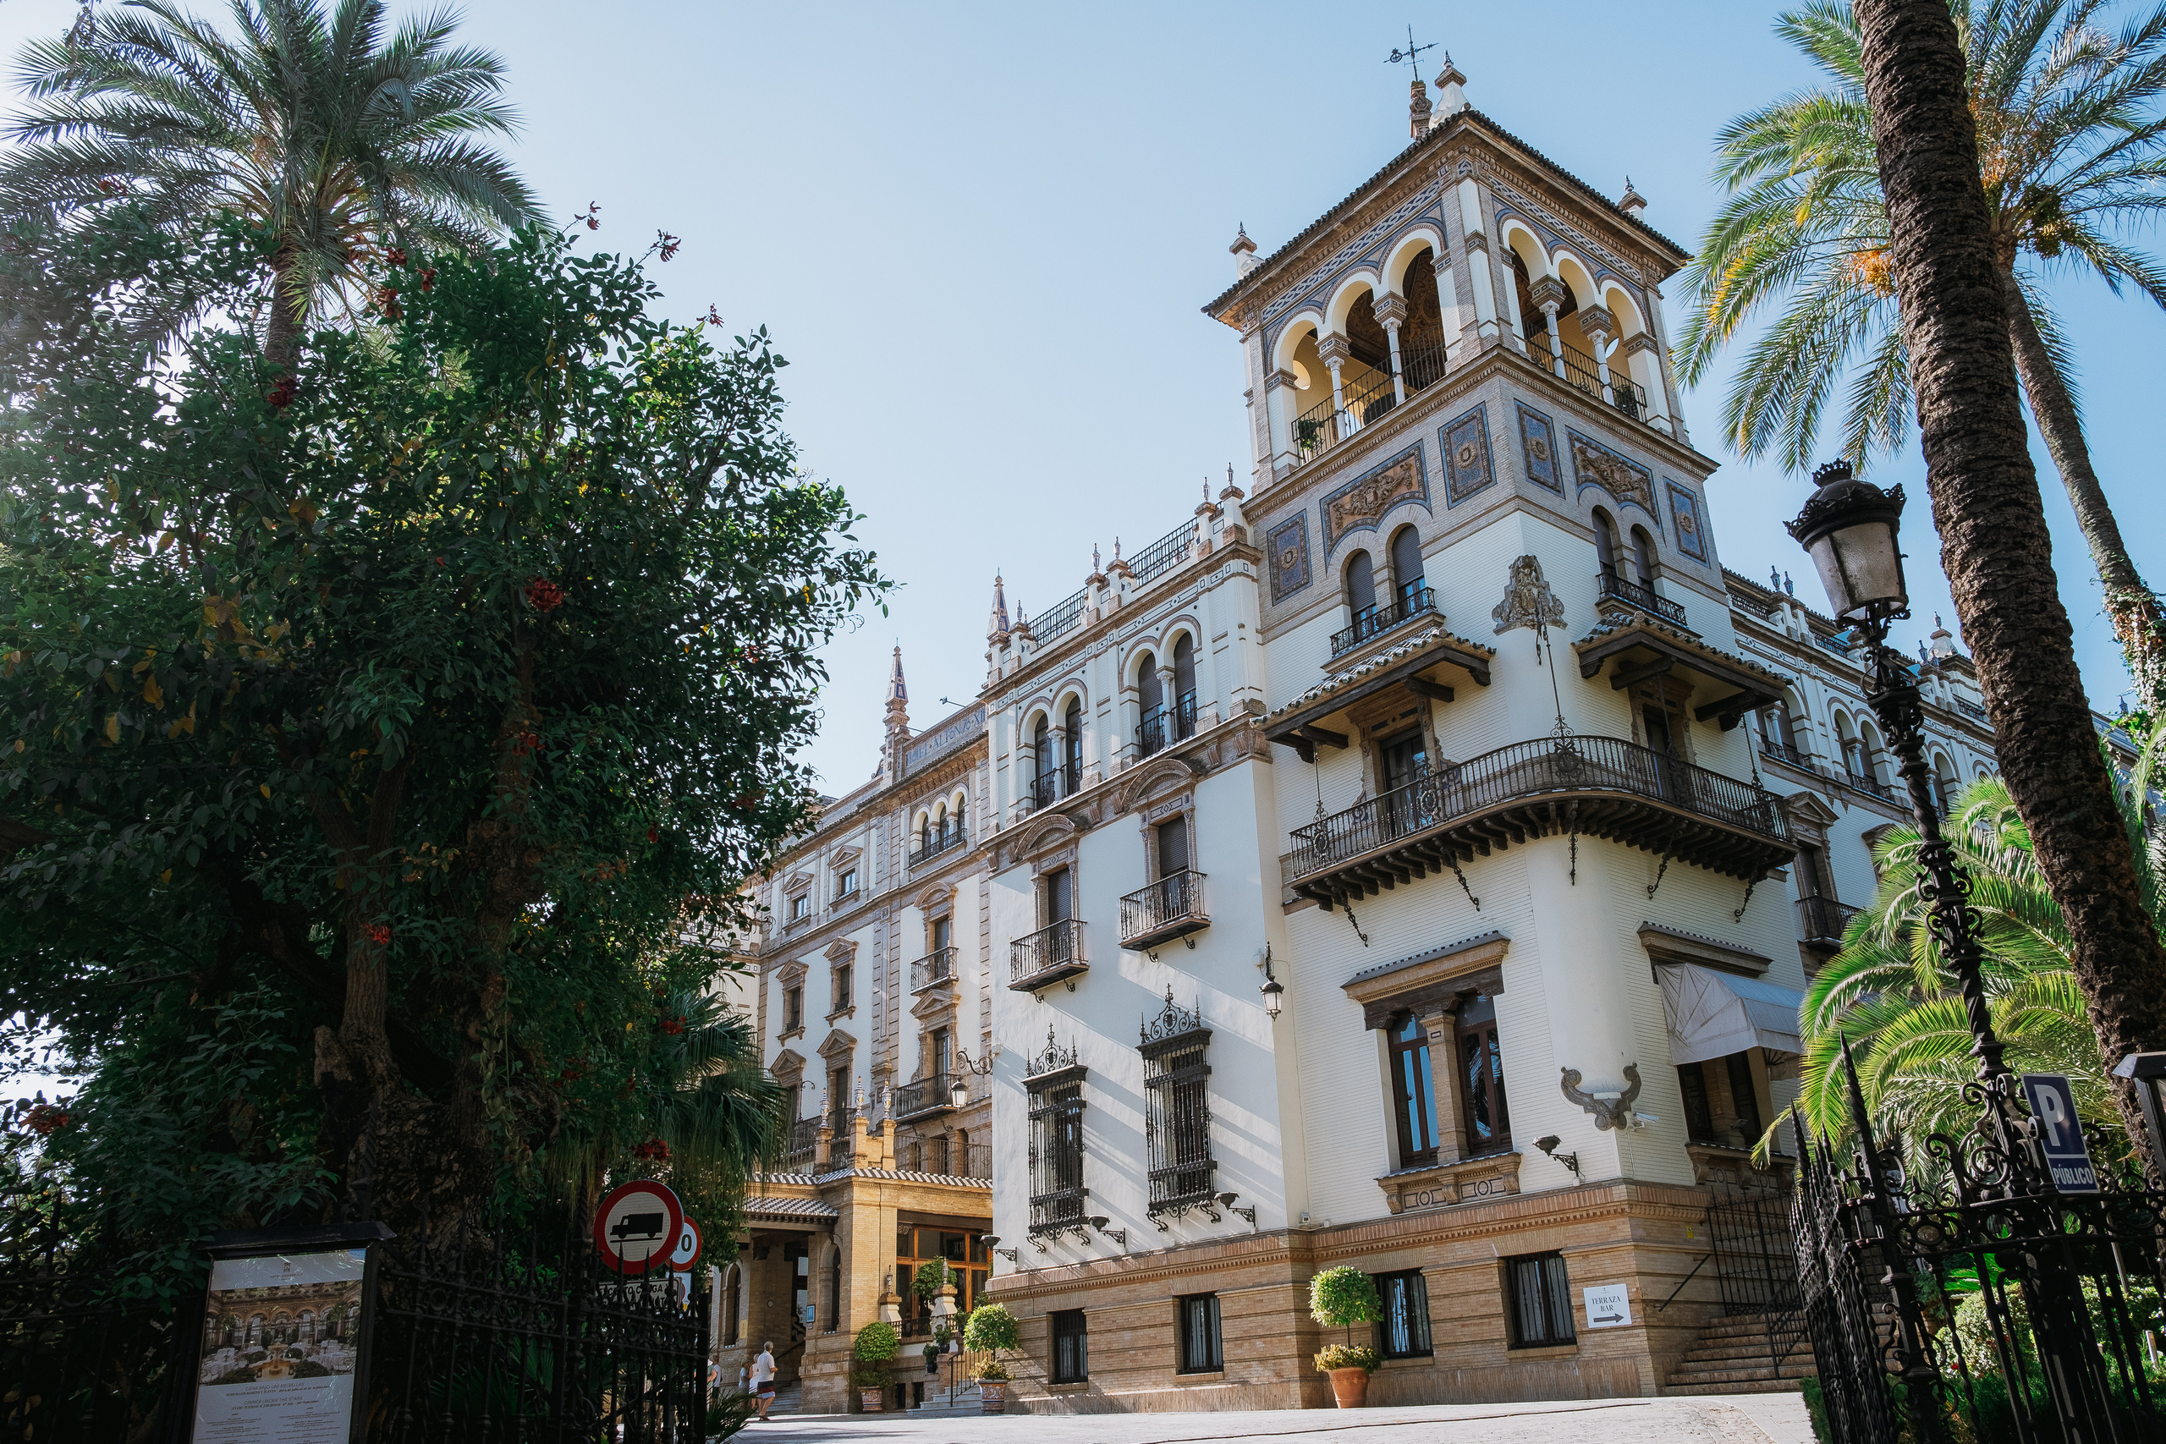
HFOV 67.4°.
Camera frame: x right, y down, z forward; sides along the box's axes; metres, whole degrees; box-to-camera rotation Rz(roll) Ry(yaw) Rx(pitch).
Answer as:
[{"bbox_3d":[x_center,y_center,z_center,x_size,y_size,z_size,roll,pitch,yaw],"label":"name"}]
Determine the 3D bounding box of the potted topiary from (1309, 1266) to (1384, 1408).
[{"bbox_3d":[4.235,9.836,25.973,1.102,2.140,1.102,-1,-24,-1],"label":"potted topiary"}]

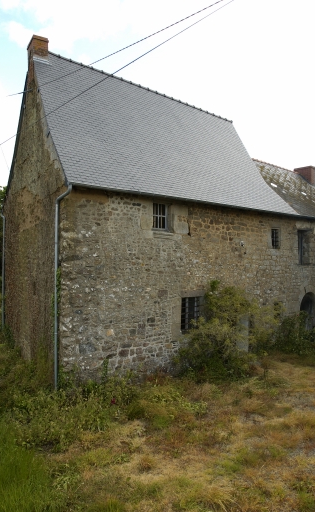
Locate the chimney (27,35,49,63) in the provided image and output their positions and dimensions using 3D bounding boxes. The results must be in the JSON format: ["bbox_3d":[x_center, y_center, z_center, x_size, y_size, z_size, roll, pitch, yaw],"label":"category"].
[{"bbox_3d":[-3.680,-6.199,10.909,0.480,0.790,0.600,2,-3,-36],"label":"chimney"}]

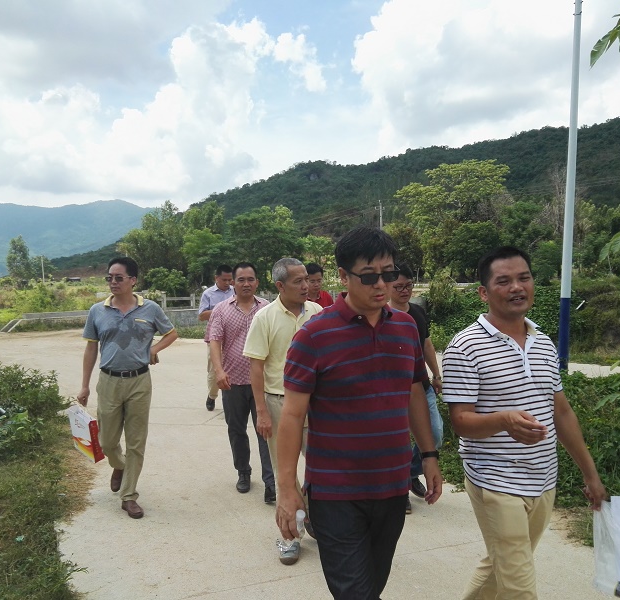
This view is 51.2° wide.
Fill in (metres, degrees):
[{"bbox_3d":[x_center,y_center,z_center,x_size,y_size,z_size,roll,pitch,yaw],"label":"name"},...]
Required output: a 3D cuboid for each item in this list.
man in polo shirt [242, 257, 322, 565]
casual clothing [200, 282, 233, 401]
[{"bbox_3d":[-0.107,0.598,3.784,0.520,1.701,0.580,-1,3,-27],"label":"man in polo shirt"},{"bbox_3d":[-1.026,0.475,7.500,0.500,1.340,0.400,0,3,-18],"label":"casual clothing"}]

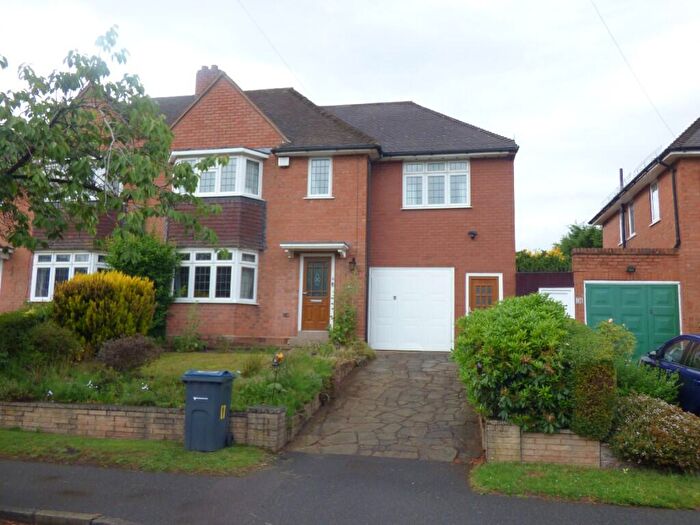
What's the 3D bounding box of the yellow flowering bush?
[{"bbox_3d":[-5.483,1.179,13.551,2.200,2.012,2.000,0,-8,11],"label":"yellow flowering bush"}]

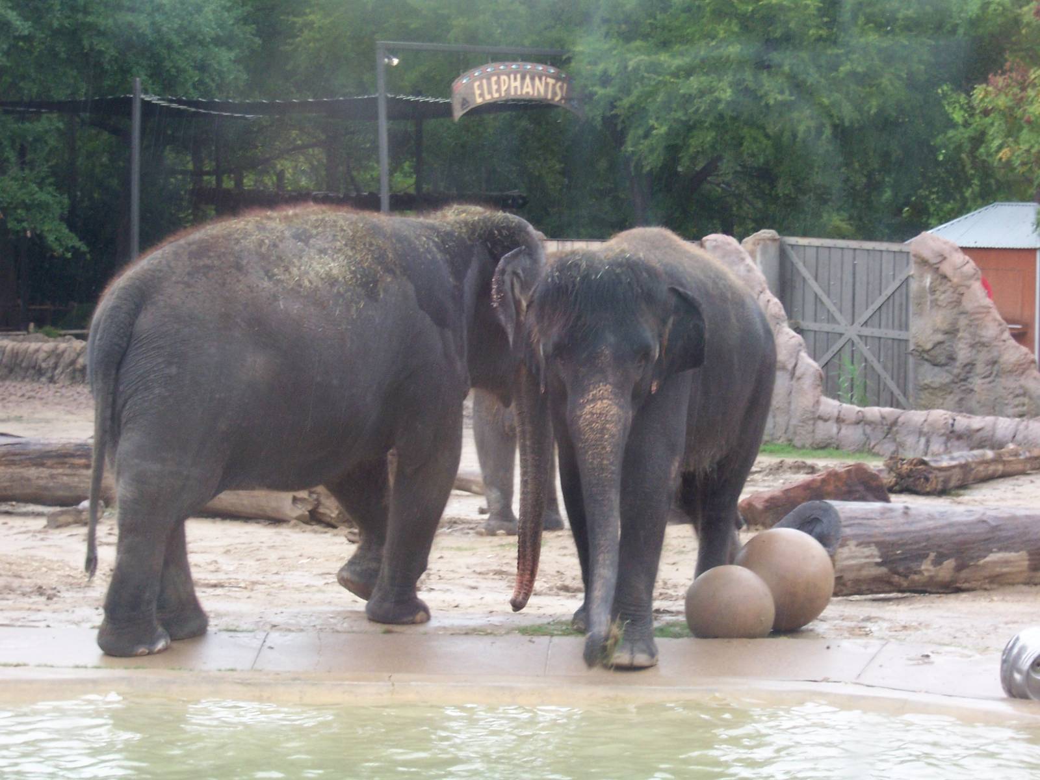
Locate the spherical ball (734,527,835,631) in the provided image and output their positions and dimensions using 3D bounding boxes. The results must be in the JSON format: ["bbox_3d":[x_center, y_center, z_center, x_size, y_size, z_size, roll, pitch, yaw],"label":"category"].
[{"bbox_3d":[1.584,1.129,19.400,0.610,0.610,0.610,1,5,0],"label":"spherical ball"}]

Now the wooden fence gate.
[{"bbox_3d":[3.457,-0.614,33.800,1.650,1.920,0.100,3,5,29],"label":"wooden fence gate"}]

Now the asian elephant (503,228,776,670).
[{"bbox_3d":[0.783,0.248,19.051,1.300,2.400,3.000,2,5,14],"label":"asian elephant"}]

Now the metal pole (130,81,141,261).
[{"bbox_3d":[-5.671,-2.835,47.849,0.110,3.650,0.110,1,5,0],"label":"metal pole"}]

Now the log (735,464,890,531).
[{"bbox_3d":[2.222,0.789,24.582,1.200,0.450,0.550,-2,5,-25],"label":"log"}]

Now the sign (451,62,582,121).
[{"bbox_3d":[-0.042,-4.417,48.000,2.250,0.860,0.120,-2,6,-31],"label":"sign"}]

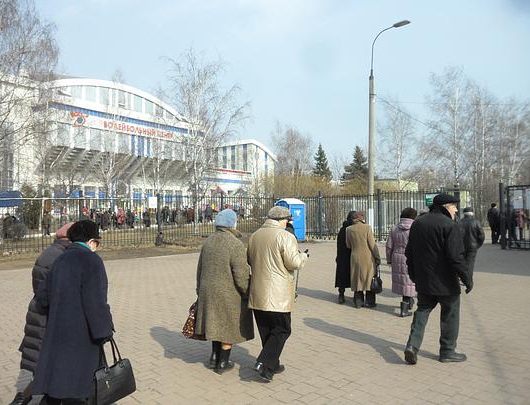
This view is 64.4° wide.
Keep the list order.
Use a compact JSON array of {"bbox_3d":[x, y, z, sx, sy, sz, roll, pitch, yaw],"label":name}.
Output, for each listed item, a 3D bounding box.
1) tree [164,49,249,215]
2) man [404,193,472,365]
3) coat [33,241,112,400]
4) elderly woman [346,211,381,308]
[{"bbox_3d":[-3.472,-3.650,25.000,5.100,10.900,4.800,0,0,0],"label":"tree"},{"bbox_3d":[1.827,0.789,4.460,0.570,1.770,0.600,1,-1,-38],"label":"man"},{"bbox_3d":[-1.408,0.863,3.080,0.570,1.130,0.470,0,0,30],"label":"coat"},{"bbox_3d":[1.617,0.904,6.950,0.560,1.610,0.420,0,-1,21],"label":"elderly woman"}]

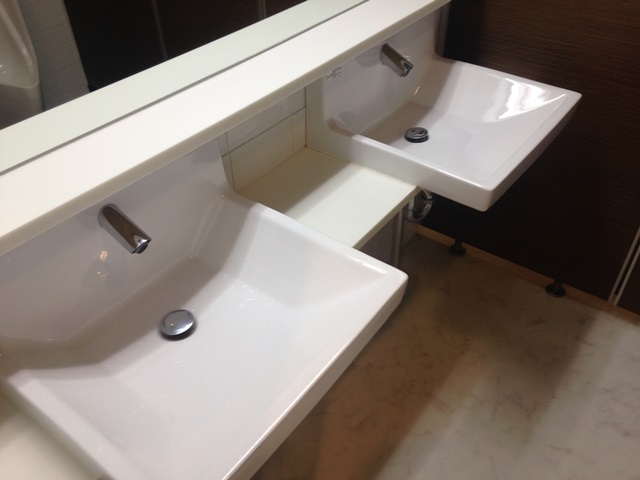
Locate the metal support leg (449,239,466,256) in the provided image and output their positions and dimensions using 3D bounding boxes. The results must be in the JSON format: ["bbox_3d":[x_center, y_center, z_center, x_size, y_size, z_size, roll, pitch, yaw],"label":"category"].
[{"bbox_3d":[0.546,0.021,2.398,0.066,0.055,0.066,0,39,0],"label":"metal support leg"}]

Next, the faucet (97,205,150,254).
[{"bbox_3d":[-0.329,-0.015,1.044,0.099,0.073,0.042,25,45,28],"label":"faucet"}]

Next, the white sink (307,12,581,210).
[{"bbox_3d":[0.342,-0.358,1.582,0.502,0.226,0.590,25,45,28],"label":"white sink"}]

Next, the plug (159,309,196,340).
[{"bbox_3d":[-0.257,0.154,1.111,0.063,0.019,0.063,0,39,0],"label":"plug"}]

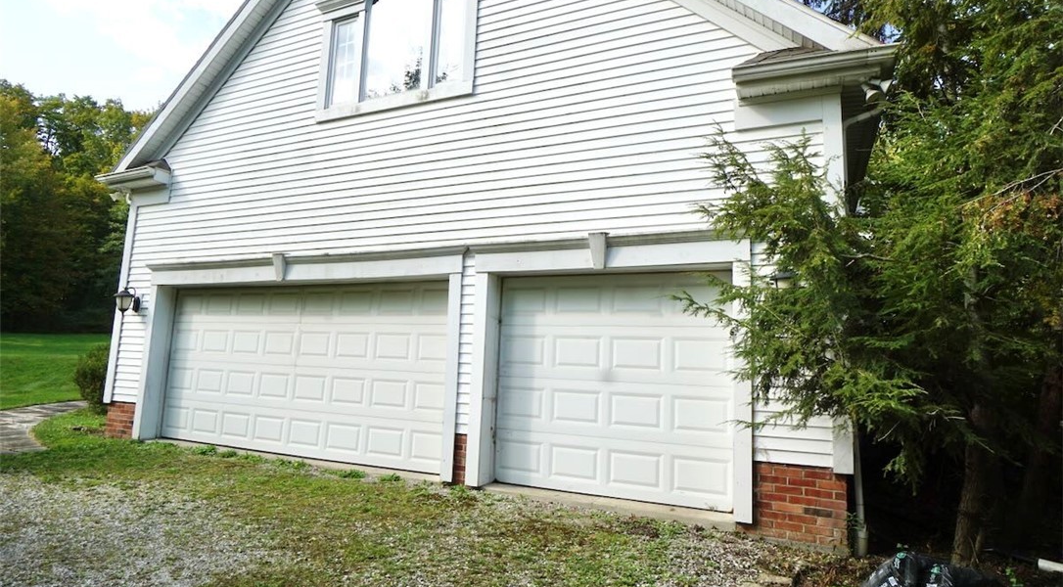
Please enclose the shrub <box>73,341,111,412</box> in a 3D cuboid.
[{"bbox_3d":[-7.554,1.531,10.047,0.960,1.280,0.960,-1,-8,24],"label":"shrub"}]

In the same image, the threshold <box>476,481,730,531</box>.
[{"bbox_3d":[0.627,1.926,5.126,2.350,0.078,0.280,-1,-8,24],"label":"threshold"}]

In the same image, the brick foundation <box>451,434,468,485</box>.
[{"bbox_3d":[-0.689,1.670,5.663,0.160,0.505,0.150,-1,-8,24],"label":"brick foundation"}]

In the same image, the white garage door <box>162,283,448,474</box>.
[{"bbox_3d":[-2.958,0.933,7.061,4.860,2.115,0.070,-1,-8,24],"label":"white garage door"}]

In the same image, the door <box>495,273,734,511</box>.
[{"bbox_3d":[0.730,0.861,5.403,2.360,2.115,0.070,-1,-8,24],"label":"door"}]

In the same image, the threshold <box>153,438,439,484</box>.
[{"bbox_3d":[-3.057,1.996,6.783,4.830,0.073,0.280,-1,-8,24],"label":"threshold"}]

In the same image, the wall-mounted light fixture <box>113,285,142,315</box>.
[{"bbox_3d":[-5.686,0.107,7.867,0.235,0.390,0.330,-1,-8,24],"label":"wall-mounted light fixture"}]

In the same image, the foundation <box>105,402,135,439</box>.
[{"bbox_3d":[-5.731,1.787,7.955,0.660,0.485,0.200,-1,-8,24],"label":"foundation"}]

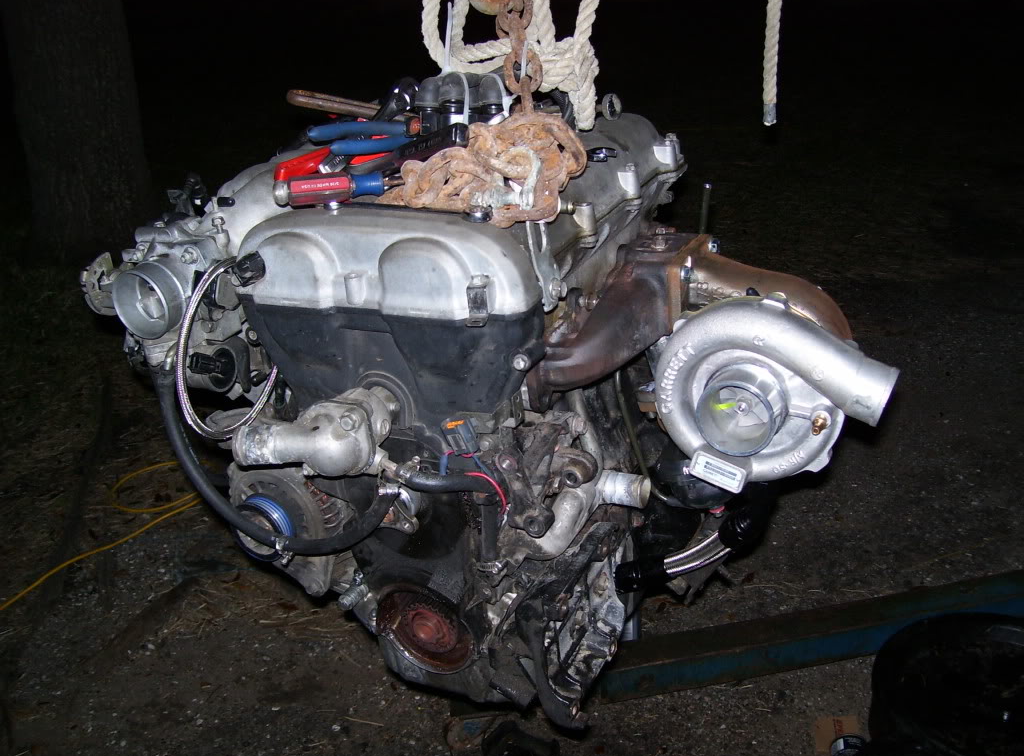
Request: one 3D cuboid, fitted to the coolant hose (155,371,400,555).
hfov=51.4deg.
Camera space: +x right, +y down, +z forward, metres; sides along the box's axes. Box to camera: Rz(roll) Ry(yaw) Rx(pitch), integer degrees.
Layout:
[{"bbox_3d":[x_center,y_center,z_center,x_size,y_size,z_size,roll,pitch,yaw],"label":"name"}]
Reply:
[{"bbox_3d":[-0.225,0.074,0.953,0.245,0.160,0.095,6,23,20],"label":"coolant hose"}]

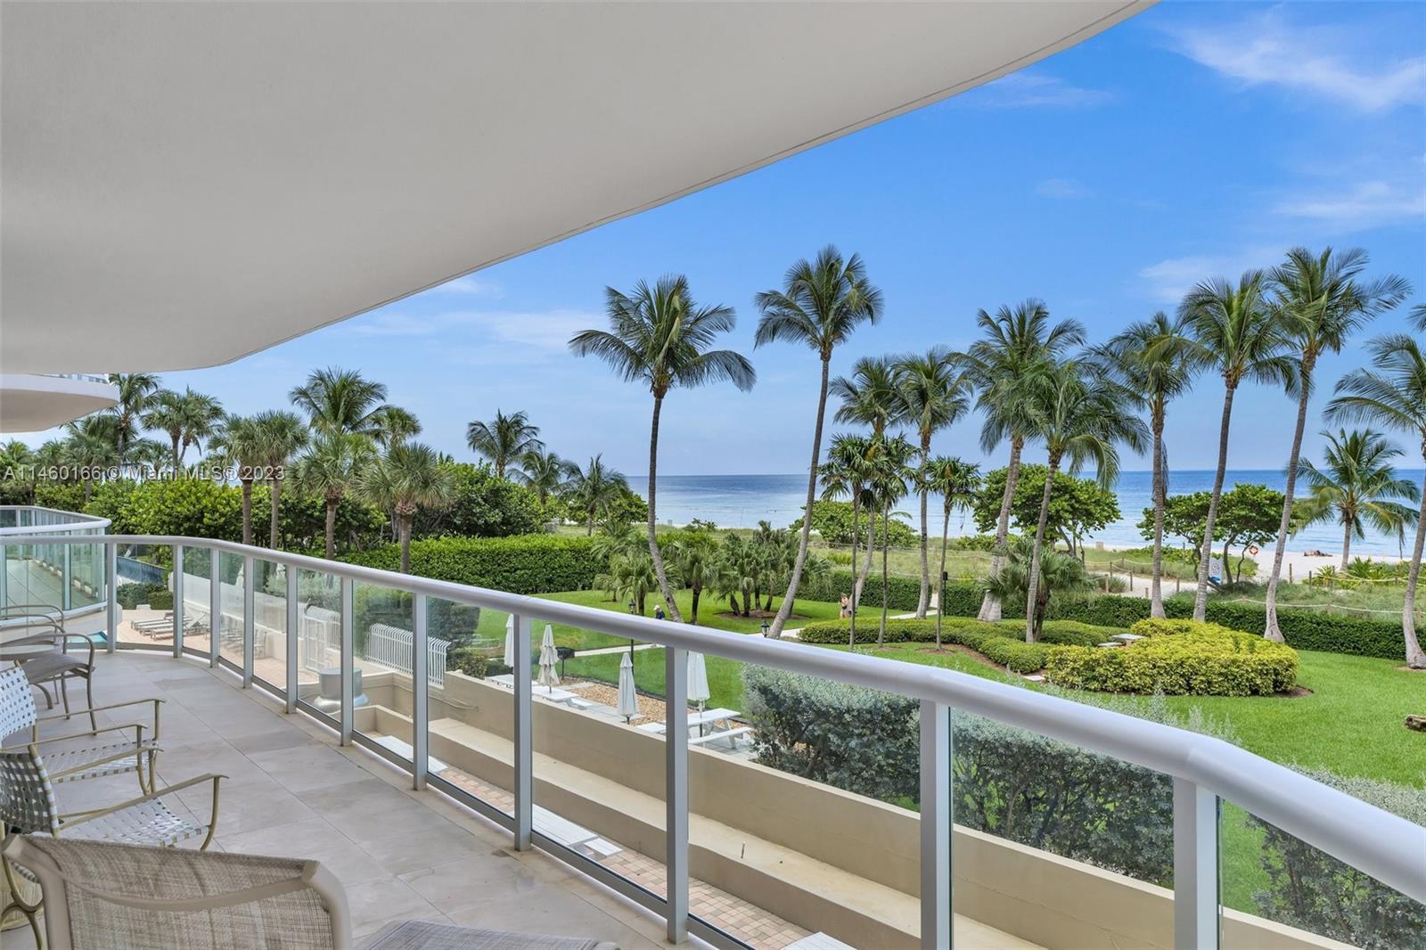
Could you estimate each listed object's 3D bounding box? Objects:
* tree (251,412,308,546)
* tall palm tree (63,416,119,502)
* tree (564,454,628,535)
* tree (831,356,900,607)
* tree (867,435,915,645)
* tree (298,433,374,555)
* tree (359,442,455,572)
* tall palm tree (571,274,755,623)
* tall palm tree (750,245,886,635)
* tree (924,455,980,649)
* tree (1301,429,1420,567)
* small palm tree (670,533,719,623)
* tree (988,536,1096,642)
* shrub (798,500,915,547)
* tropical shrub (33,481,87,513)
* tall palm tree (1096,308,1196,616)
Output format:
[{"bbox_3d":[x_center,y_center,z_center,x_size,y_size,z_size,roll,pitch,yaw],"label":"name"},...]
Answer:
[{"bbox_3d":[-25.563,1.837,56.000,3.410,11.290,3.240,-1,0,0],"label":"tree"},{"bbox_3d":[-42.521,1.562,65.000,3.400,10.897,3.400,0,0,-33],"label":"tall palm tree"},{"bbox_3d":[-10.726,2.532,88.000,5.880,8.780,5.580,-1,0,0],"label":"tree"},{"bbox_3d":[7.740,0.501,47.500,3.900,12.919,4.200,0,0,9],"label":"tree"},{"bbox_3d":[7.240,2.647,38.600,2.050,8.553,2.100,0,0,11],"label":"tree"},{"bbox_3d":[-17.288,2.448,43.500,3.400,8.771,3.400,0,0,-22],"label":"tree"},{"bbox_3d":[-13.512,2.953,42.000,4.230,8.860,4.020,-1,0,0],"label":"tree"},{"bbox_3d":[-2.311,-1.142,43.800,8.400,16.200,7.600,0,0,-3],"label":"tall palm tree"},{"bbox_3d":[4.487,-1.389,40.500,5.600,16.689,5.800,0,0,6],"label":"tall palm tree"},{"bbox_3d":[9.180,2.950,36.500,2.230,7.360,2.300,0,0,0],"label":"tree"},{"bbox_3d":[45.478,1.767,67.000,8.000,9.975,7.600,0,0,34],"label":"tree"},{"bbox_3d":[-0.880,4.640,43.000,2.220,4.230,2.300,0,0,0],"label":"small palm tree"},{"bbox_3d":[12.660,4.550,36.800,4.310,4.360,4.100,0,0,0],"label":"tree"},{"bbox_3d":[11.800,3.980,78.000,9.600,3.930,7.000,0,0,0],"label":"shrub"},{"bbox_3d":[-42.590,2.000,62.000,3.560,3.130,3.300,0,0,0],"label":"tropical shrub"},{"bbox_3d":[18.540,-0.170,40.500,4.370,13.530,4.400,0,0,0],"label":"tall palm tree"}]

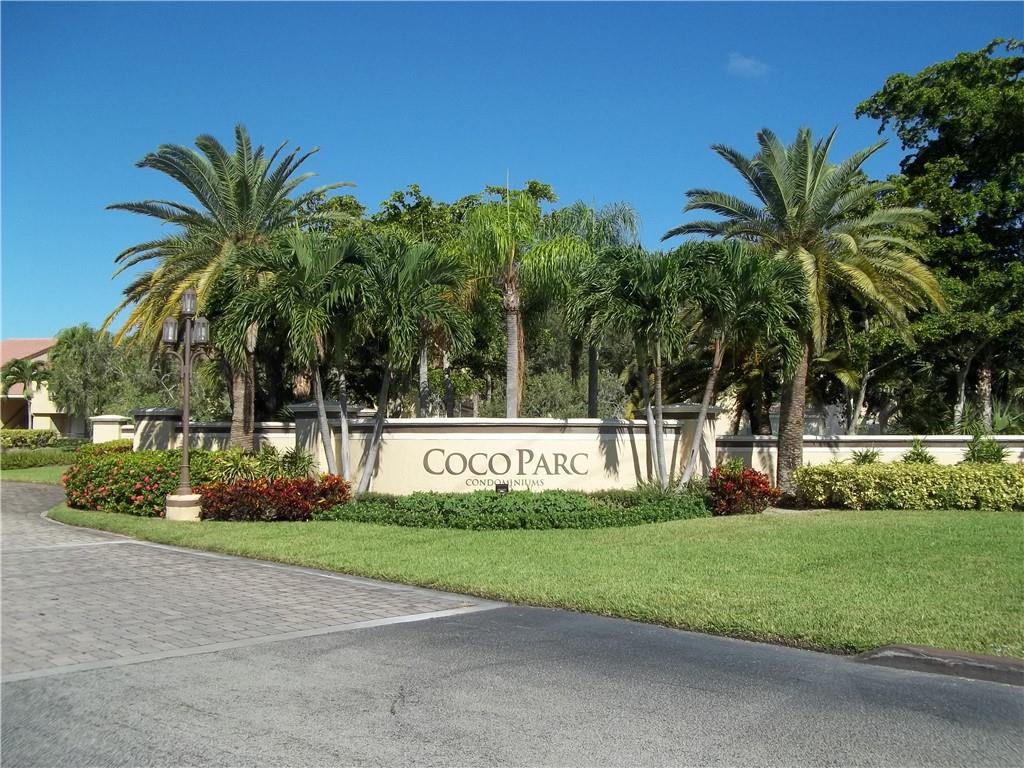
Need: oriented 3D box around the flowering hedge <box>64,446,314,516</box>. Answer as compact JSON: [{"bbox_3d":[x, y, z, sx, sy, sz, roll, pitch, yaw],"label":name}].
[{"bbox_3d":[-6.750,2.029,19.416,7.200,1.160,2.600,-1,-4,24],"label":"flowering hedge"}]

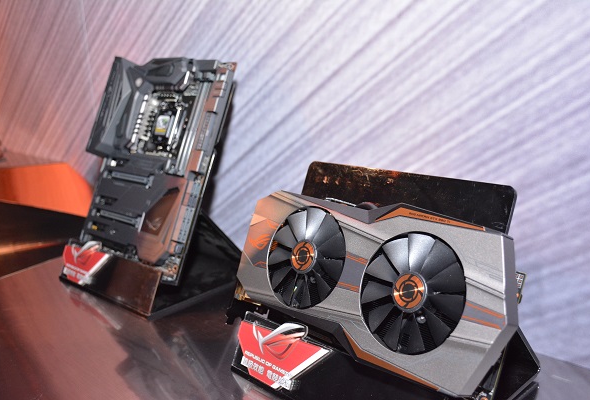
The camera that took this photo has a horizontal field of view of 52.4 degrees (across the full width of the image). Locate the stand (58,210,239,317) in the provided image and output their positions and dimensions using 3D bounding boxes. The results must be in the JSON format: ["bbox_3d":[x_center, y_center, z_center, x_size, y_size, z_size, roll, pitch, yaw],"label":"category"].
[{"bbox_3d":[-0.211,0.019,0.888,0.242,0.200,0.200,9,18,42],"label":"stand"}]

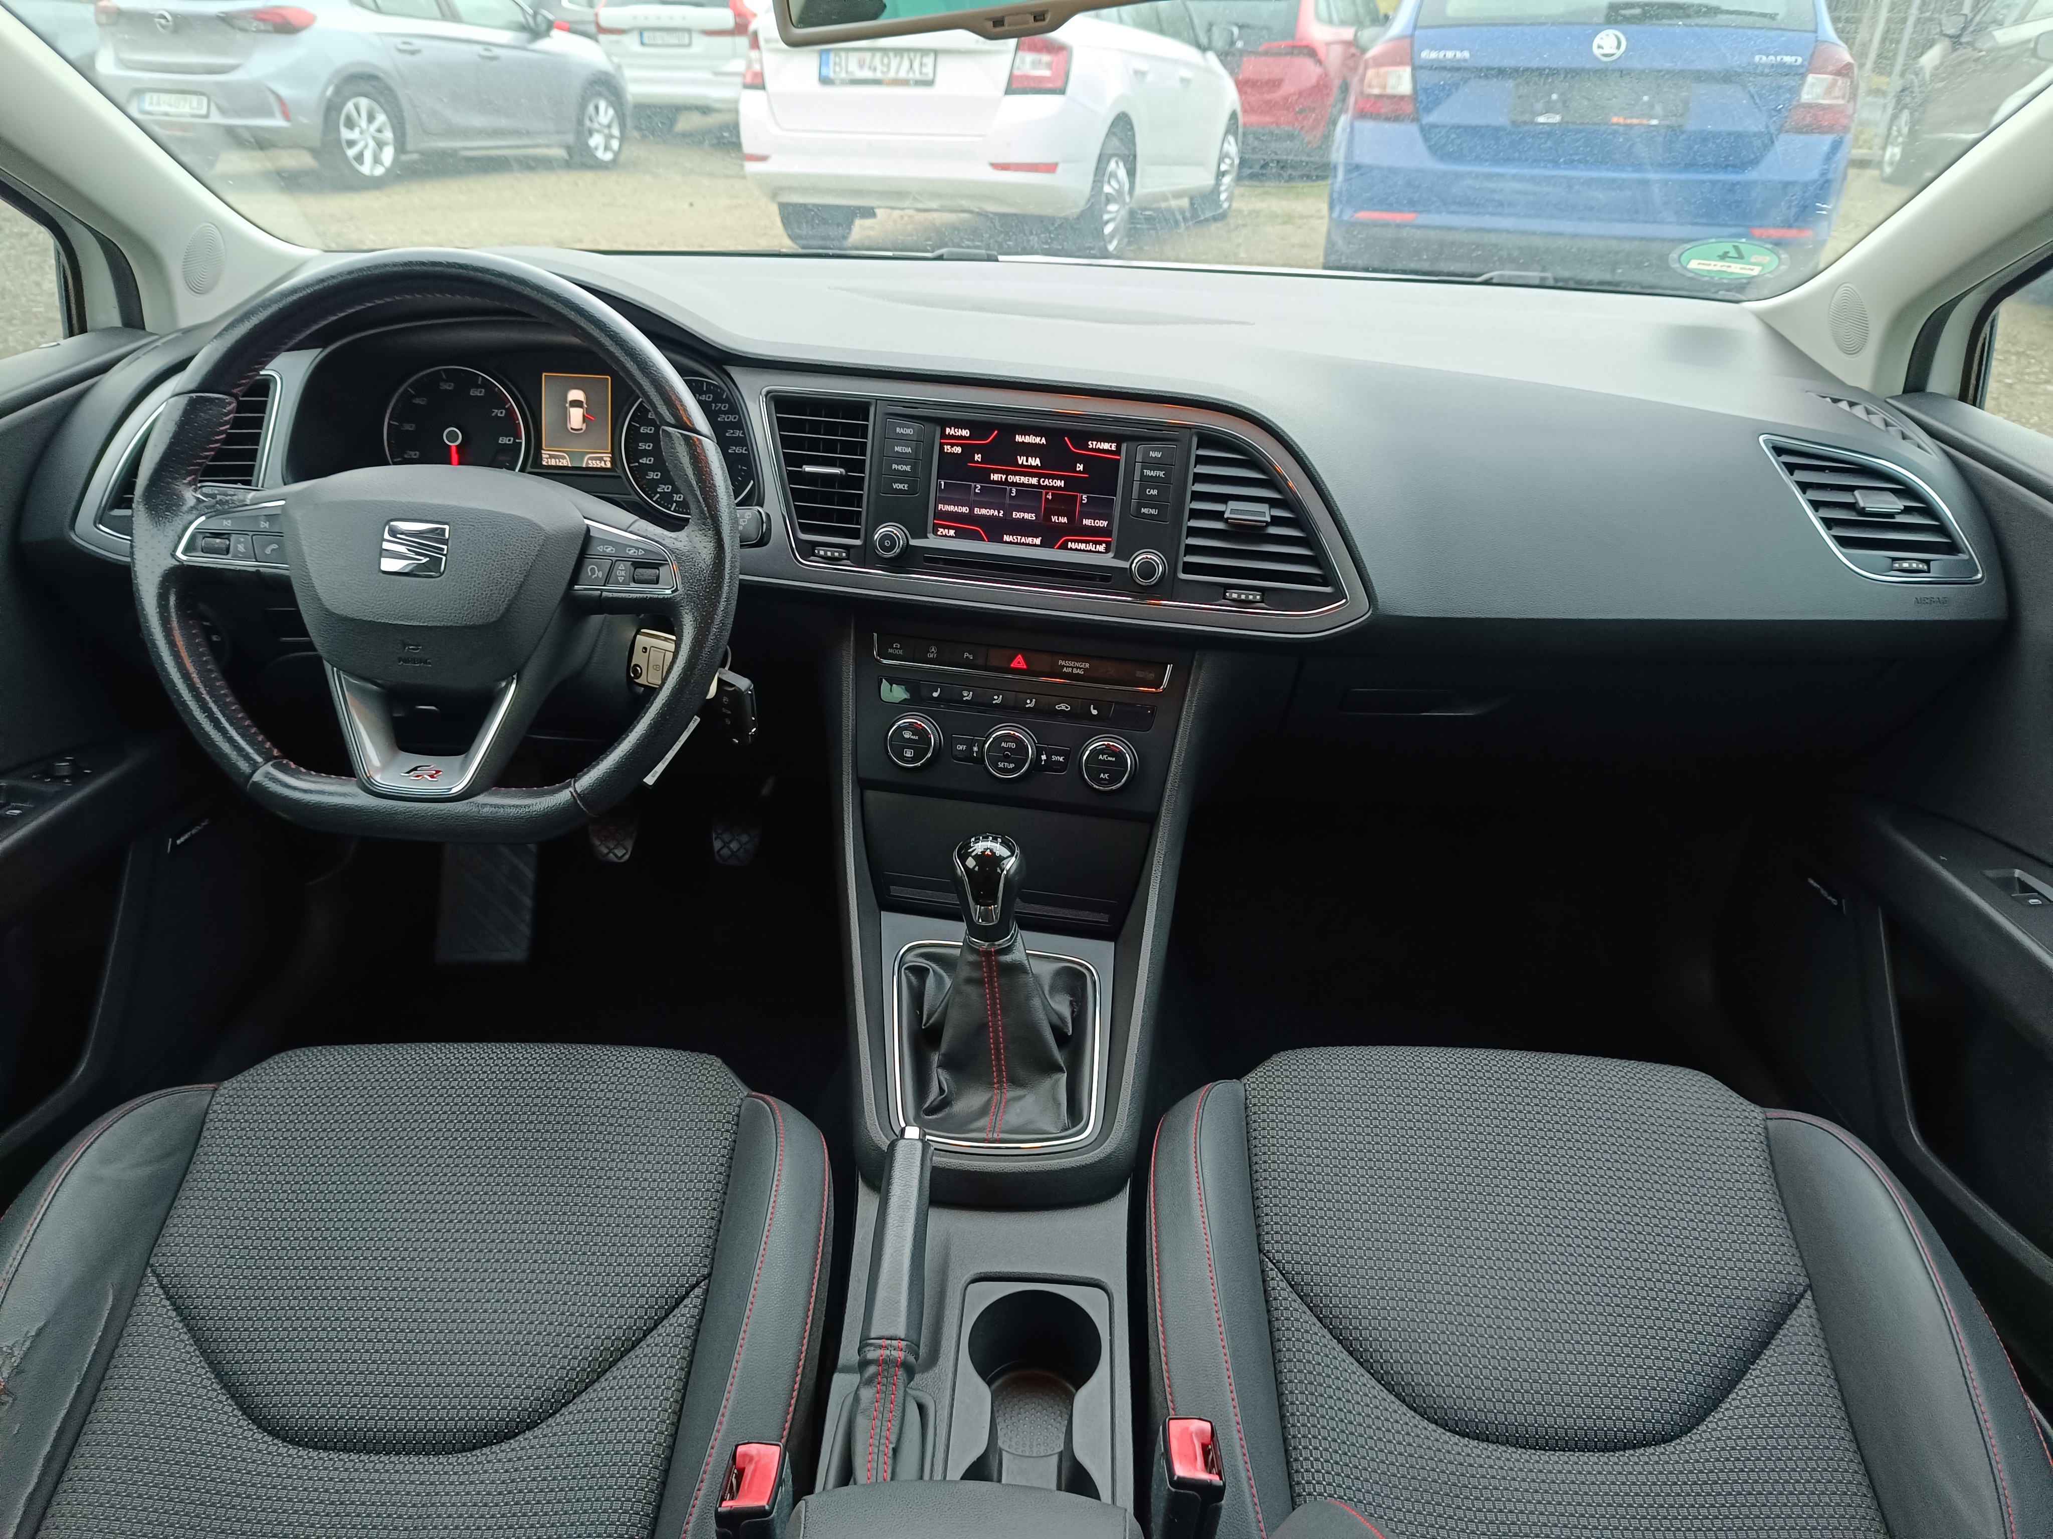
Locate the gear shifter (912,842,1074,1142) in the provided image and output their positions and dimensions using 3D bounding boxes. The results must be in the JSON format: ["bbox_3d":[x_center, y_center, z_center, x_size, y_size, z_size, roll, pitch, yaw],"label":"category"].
[{"bbox_3d":[-0.021,0.127,0.900,0.108,0.148,0.130,2,36,0],"label":"gear shifter"}]

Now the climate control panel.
[{"bbox_3d":[-0.007,-0.036,1.060,0.225,0.110,0.035,7,3,8],"label":"climate control panel"}]

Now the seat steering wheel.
[{"bbox_3d":[-0.361,-0.138,0.885,0.372,0.360,0.090,2,3,-1],"label":"seat steering wheel"}]

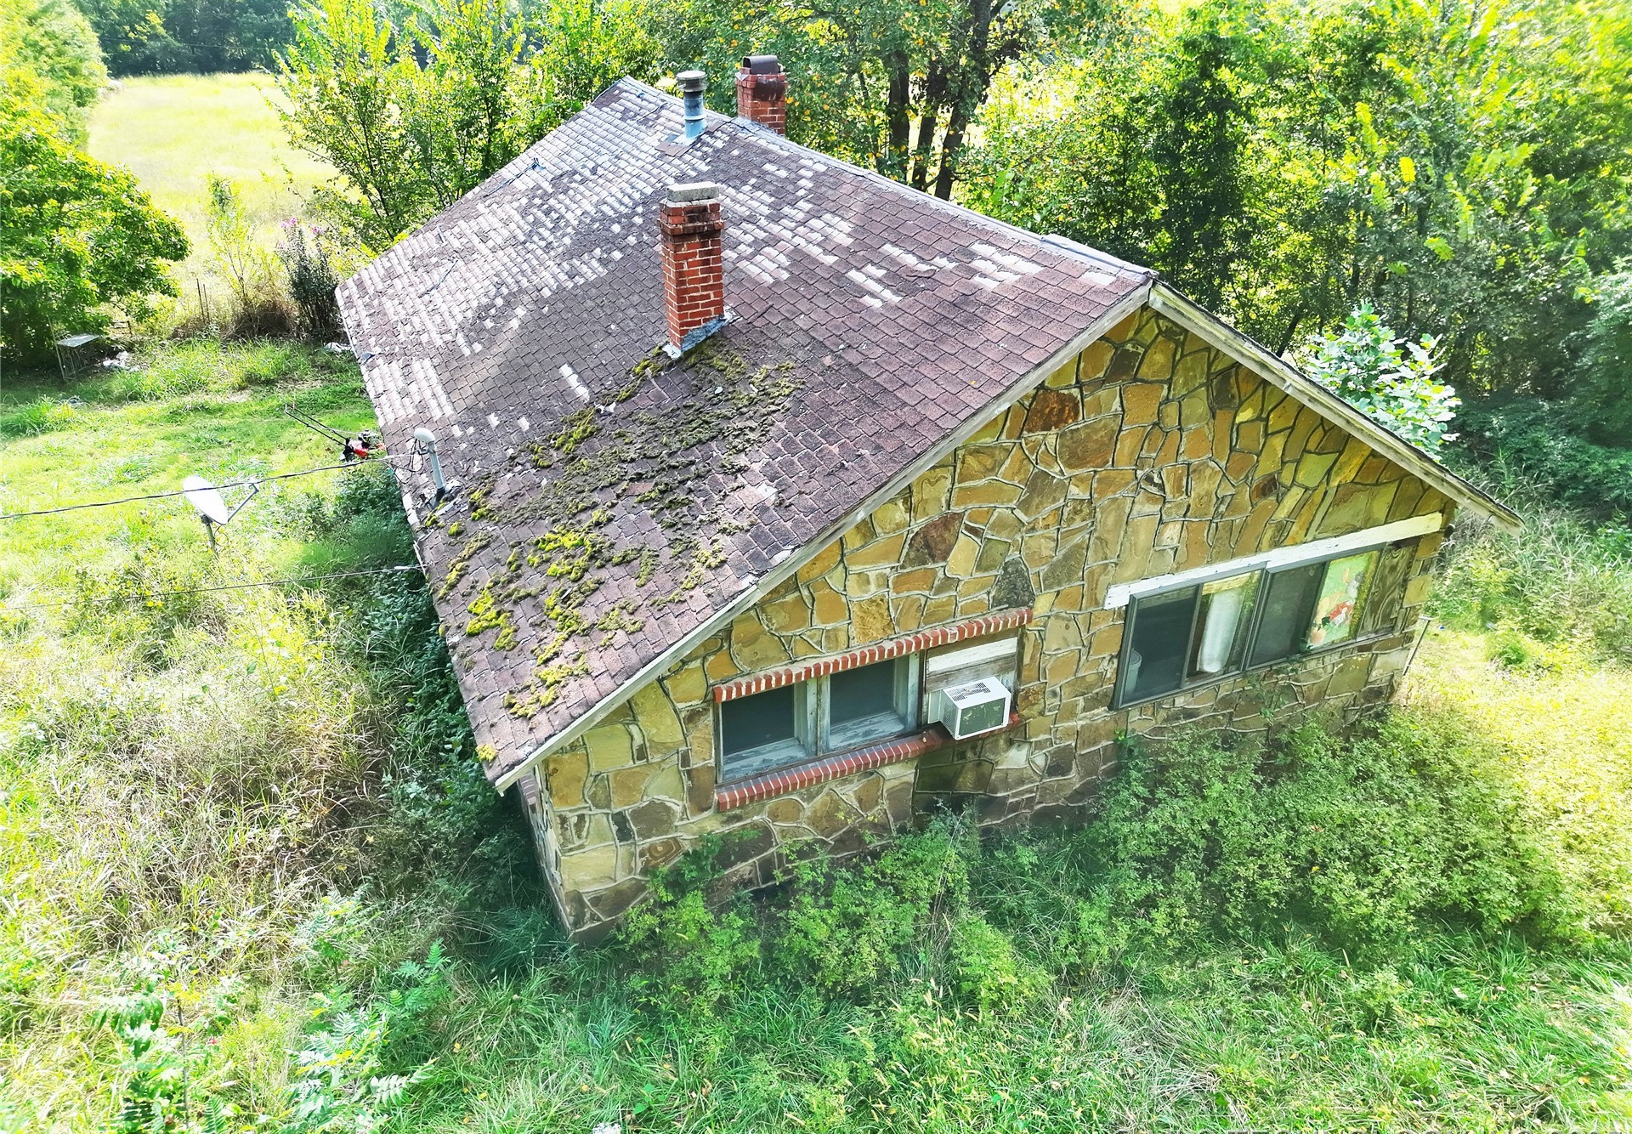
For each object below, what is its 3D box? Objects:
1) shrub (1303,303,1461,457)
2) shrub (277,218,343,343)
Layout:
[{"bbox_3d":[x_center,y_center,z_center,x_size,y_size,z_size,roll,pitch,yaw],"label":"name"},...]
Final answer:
[{"bbox_3d":[7.502,-1.886,15.326,2.000,3.019,2.000,15,32,24],"label":"shrub"},{"bbox_3d":[-9.796,-5.573,21.843,1.250,2.216,1.200,-11,31,-21],"label":"shrub"}]

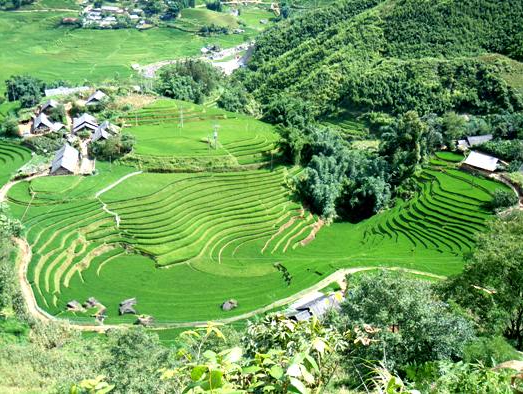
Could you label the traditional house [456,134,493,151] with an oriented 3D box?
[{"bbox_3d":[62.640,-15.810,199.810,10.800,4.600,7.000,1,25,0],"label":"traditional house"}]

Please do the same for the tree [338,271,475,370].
[{"bbox_3d":[11.860,10.190,55.850,11.500,8.300,10.500,7,25,11],"label":"tree"}]

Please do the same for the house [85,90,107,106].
[{"bbox_3d":[-56.390,-33.420,233.990,7.200,4.800,8.600,3,25,3],"label":"house"}]

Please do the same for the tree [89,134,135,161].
[{"bbox_3d":[-44.670,-14.840,204.660,14.000,7.000,9.500,-5,25,-12],"label":"tree"}]

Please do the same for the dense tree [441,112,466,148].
[{"bbox_3d":[57.970,-19.970,205.030,8.200,11.000,8.000,9,26,16],"label":"dense tree"}]

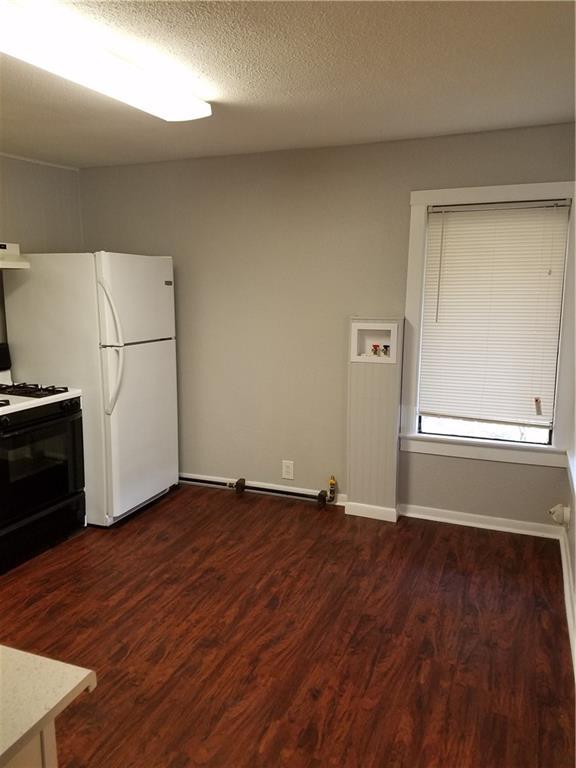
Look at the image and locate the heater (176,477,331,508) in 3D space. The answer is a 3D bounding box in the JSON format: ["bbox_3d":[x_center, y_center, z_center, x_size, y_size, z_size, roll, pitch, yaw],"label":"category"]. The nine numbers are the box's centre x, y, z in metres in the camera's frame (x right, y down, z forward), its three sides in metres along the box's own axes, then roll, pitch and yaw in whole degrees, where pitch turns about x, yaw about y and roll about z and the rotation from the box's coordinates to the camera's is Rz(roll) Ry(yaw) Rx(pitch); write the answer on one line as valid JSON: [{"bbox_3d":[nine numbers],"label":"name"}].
[{"bbox_3d":[-0.269,0.774,4.241,1.210,0.101,0.079,4,10,22],"label":"heater"}]

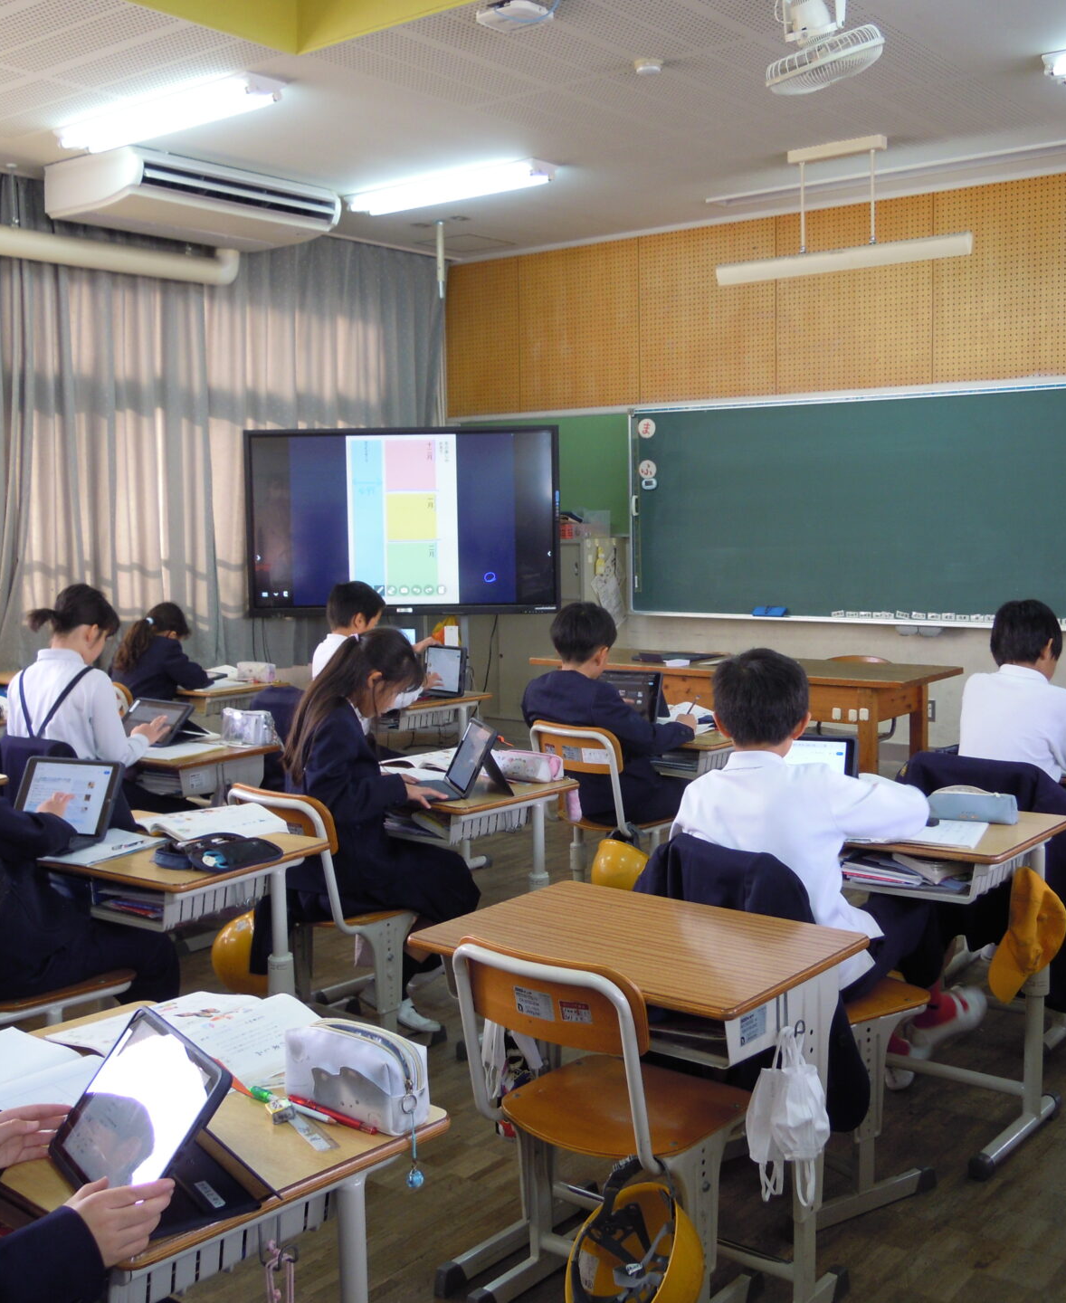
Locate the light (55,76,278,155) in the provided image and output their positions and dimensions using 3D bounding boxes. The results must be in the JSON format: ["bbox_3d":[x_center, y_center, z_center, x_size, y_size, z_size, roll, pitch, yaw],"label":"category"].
[{"bbox_3d":[-1.489,-2.149,5.680,1.250,0.100,0.200,4,7,39],"label":"light"}]

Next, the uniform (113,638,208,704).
[{"bbox_3d":[-1.530,0.176,5.732,0.380,0.490,0.420,4,8,38],"label":"uniform"}]

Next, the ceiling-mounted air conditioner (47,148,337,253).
[{"bbox_3d":[-1.527,-2.066,6.540,0.640,0.235,1.260,4,8,38],"label":"ceiling-mounted air conditioner"}]

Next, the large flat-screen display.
[{"bbox_3d":[-0.650,-0.649,7.094,1.578,0.938,0.090,-1,6,1],"label":"large flat-screen display"}]

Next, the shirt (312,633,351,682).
[{"bbox_3d":[-0.668,0.182,5.258,0.400,0.480,0.420,4,8,38],"label":"shirt"}]

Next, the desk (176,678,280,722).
[{"bbox_3d":[-1.435,0.465,6.199,0.650,0.663,0.450,4,7,39],"label":"desk"}]

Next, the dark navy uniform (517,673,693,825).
[{"bbox_3d":[0.214,0.271,4.370,0.450,0.500,0.460,4,7,39],"label":"dark navy uniform"}]

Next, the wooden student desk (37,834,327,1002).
[{"bbox_3d":[-0.825,0.758,3.216,0.650,0.657,0.450,4,7,39],"label":"wooden student desk"}]

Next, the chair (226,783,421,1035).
[{"bbox_3d":[-0.468,0.683,3.572,0.390,0.710,0.460,4,8,38],"label":"chair"}]

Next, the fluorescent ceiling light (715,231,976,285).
[{"bbox_3d":[1.451,-1.849,6.680,1.270,0.135,0.180,3,7,36],"label":"fluorescent ceiling light"}]

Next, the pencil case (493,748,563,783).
[{"bbox_3d":[-0.018,0.310,3.850,0.210,0.075,0.070,3,7,38],"label":"pencil case"}]

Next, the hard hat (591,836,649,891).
[{"bbox_3d":[0.276,0.636,4.050,0.210,0.150,0.260,-6,-39,44],"label":"hard hat"}]

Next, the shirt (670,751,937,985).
[{"bbox_3d":[0.567,0.429,2.956,0.420,0.460,0.440,4,8,38],"label":"shirt"}]

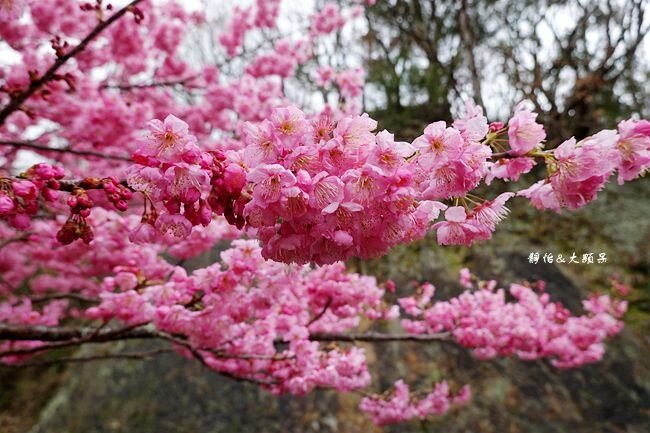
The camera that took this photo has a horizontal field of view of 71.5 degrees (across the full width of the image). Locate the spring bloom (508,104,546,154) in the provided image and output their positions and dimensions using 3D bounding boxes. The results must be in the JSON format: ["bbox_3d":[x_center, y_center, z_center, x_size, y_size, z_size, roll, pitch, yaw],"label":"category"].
[{"bbox_3d":[0.130,-0.055,0.295,0.032,0.032,0.019,0,0,-45],"label":"spring bloom"}]

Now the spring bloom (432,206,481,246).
[{"bbox_3d":[0.084,0.003,0.290,0.032,0.031,0.018,0,45,16],"label":"spring bloom"}]

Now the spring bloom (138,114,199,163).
[{"bbox_3d":[-0.096,-0.050,0.280,0.035,0.033,0.017,0,27,-13],"label":"spring bloom"}]

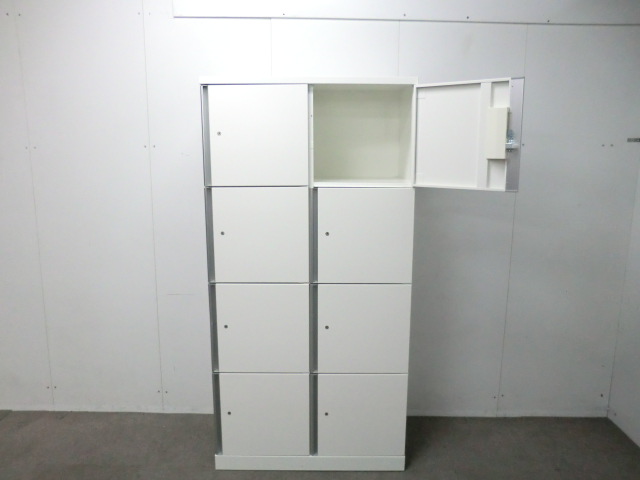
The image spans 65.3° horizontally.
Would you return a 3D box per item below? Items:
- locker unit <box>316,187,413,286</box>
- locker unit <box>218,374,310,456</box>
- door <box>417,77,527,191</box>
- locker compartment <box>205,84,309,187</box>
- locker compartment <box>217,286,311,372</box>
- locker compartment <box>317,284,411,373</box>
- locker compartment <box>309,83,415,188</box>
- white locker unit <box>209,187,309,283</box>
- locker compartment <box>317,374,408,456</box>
[{"bbox_3d":[0.186,-0.055,2.398,0.425,0.421,0.450,0,10,0],"label":"locker unit"},{"bbox_3d":[-0.263,0.776,2.542,0.440,0.409,0.450,0,10,0],"label":"locker unit"},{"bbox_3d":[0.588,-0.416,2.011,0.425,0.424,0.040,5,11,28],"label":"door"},{"bbox_3d":[-0.263,-0.474,2.329,0.440,0.418,0.450,0,10,0],"label":"locker compartment"},{"bbox_3d":[-0.263,0.363,2.472,0.440,0.419,0.450,0,10,0],"label":"locker compartment"},{"bbox_3d":[0.186,0.364,2.469,0.425,0.419,0.450,0,10,0],"label":"locker compartment"},{"bbox_3d":[0.186,-0.473,2.326,0.425,0.418,0.450,0,10,0],"label":"locker compartment"},{"bbox_3d":[-0.263,-0.056,2.400,0.440,0.421,0.450,0,10,0],"label":"white locker unit"},{"bbox_3d":[0.185,0.777,2.540,0.425,0.409,0.450,0,10,0],"label":"locker compartment"}]

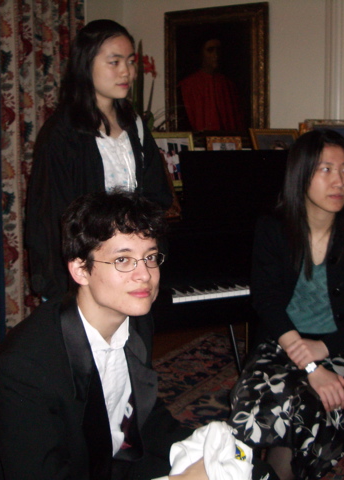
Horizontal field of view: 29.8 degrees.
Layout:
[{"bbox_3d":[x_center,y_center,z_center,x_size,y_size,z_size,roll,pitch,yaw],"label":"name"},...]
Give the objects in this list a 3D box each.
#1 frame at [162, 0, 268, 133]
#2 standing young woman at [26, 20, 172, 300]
[{"bbox_3d":[0.284,-1.068,4.286,0.759,0.909,0.070,5,10,28],"label":"frame"},{"bbox_3d":[-0.194,0.171,1.943,0.460,1.596,0.310,-7,11,-37],"label":"standing young woman"}]

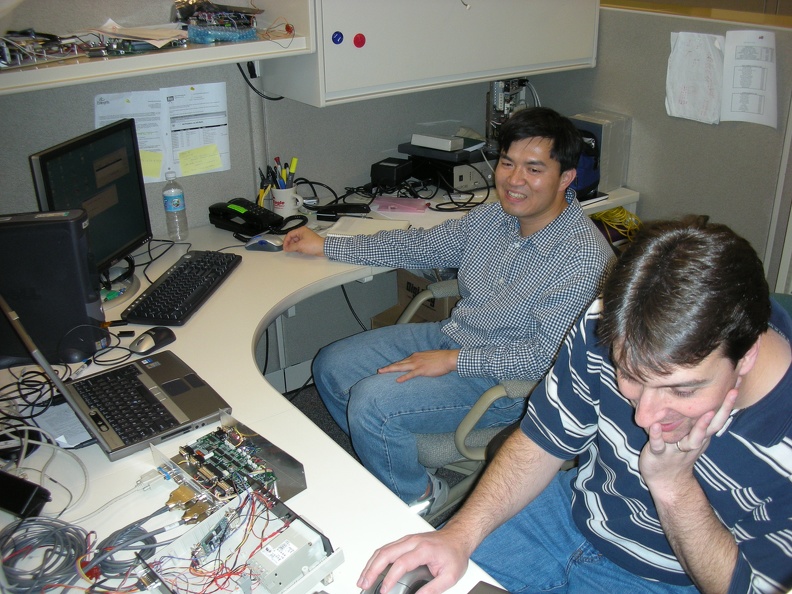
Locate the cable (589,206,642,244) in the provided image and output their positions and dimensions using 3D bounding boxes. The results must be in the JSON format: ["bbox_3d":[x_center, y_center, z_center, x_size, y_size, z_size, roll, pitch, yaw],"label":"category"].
[{"bbox_3d":[0.771,-0.241,2.795,0.190,0.125,0.110,-18,30,-32],"label":"cable"}]

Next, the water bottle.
[{"bbox_3d":[-0.678,-0.275,2.451,0.067,0.212,0.067,-8,26,-15],"label":"water bottle"}]

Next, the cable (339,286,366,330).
[{"bbox_3d":[-0.149,0.038,2.828,0.090,0.175,0.040,-18,30,-32],"label":"cable"}]

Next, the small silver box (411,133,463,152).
[{"bbox_3d":[0.154,-0.572,2.948,0.184,0.041,0.073,20,32,37],"label":"small silver box"}]

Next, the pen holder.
[{"bbox_3d":[-0.353,-0.317,2.659,0.113,0.097,0.084,-5,25,-7],"label":"pen holder"}]

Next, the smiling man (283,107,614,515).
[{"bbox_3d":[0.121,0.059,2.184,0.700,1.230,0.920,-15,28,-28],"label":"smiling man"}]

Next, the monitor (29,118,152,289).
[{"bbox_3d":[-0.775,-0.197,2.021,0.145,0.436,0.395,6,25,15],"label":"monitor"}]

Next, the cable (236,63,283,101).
[{"bbox_3d":[-0.421,-0.653,2.430,0.130,0.120,0.060,-18,30,-32],"label":"cable"}]

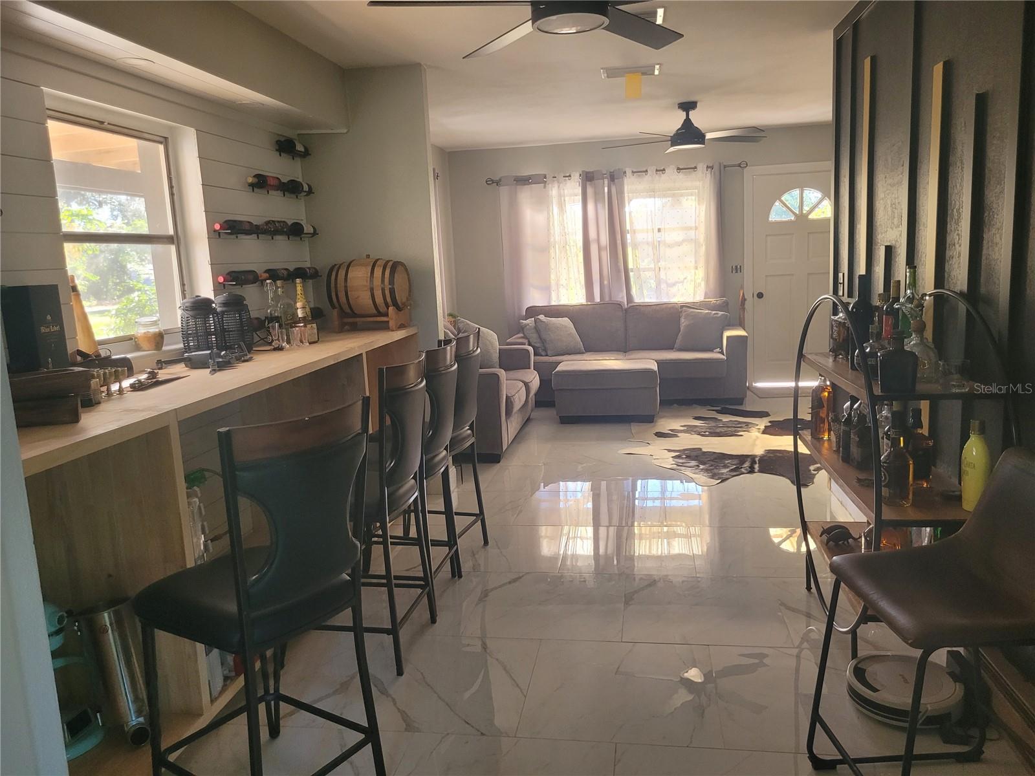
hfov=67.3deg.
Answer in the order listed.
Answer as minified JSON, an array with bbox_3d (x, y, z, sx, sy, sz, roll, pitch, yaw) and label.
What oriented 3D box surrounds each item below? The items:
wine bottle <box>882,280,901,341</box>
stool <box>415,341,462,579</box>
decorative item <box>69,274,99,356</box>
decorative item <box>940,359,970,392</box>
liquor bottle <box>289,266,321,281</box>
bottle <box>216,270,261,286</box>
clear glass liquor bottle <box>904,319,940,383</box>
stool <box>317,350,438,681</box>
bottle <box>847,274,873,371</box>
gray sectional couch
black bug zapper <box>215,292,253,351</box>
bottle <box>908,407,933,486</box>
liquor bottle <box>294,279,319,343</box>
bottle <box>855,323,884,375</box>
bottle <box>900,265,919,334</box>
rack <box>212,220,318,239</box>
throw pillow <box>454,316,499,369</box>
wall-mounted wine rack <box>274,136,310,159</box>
[{"bbox_3d":[1.417,-0.260,2.946,0.070,0.296,0.070,-1,10,9],"label":"wine bottle"},{"bbox_3d":[-0.514,0.359,3.206,0.520,1.060,0.440,-1,10,9],"label":"stool"},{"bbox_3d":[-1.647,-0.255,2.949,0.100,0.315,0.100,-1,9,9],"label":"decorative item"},{"bbox_3d":[1.294,-0.038,2.300,0.088,0.085,0.088,-1,10,9],"label":"decorative item"},{"bbox_3d":[-1.193,-0.631,4.308,0.076,0.076,0.300,-1,10,9],"label":"liquor bottle"},{"bbox_3d":[-1.365,-0.533,3.785,0.075,0.075,0.297,-1,10,9],"label":"bottle"},{"bbox_3d":[1.254,-0.123,2.408,0.105,0.192,0.090,1,10,21],"label":"clear glass liquor bottle"},{"bbox_3d":[-0.569,0.430,2.805,0.520,1.060,0.440,-1,10,9],"label":"stool"},{"bbox_3d":[1.152,-0.218,2.603,0.072,0.312,0.072,-6,10,-16],"label":"bottle"},{"bbox_3d":[1.010,-0.338,7.376,2.170,0.900,0.880,-1,10,9],"label":"gray sectional couch"},{"bbox_3d":[-1.288,-0.288,3.475,0.175,0.276,0.175,-6,10,-20],"label":"black bug zapper"},{"bbox_3d":[1.296,0.187,2.497,0.080,0.248,0.080,3,11,30],"label":"bottle"},{"bbox_3d":[-1.179,-0.422,4.245,0.095,0.328,0.095,-8,11,-27],"label":"liquor bottle"},{"bbox_3d":[1.147,-0.120,2.501,0.115,0.178,0.090,5,12,38],"label":"bottle"},{"bbox_3d":[1.416,-0.261,2.779,0.074,0.338,0.074,-3,9,-2],"label":"bottle"},{"bbox_3d":[-1.326,-0.828,4.100,0.105,0.098,1.130,-1,10,9],"label":"rack"},{"bbox_3d":[-0.284,-0.267,5.685,0.170,0.480,0.450,-17,16,-32],"label":"throw pillow"},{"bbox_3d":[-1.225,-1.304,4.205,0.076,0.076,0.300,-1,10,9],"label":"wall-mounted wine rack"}]

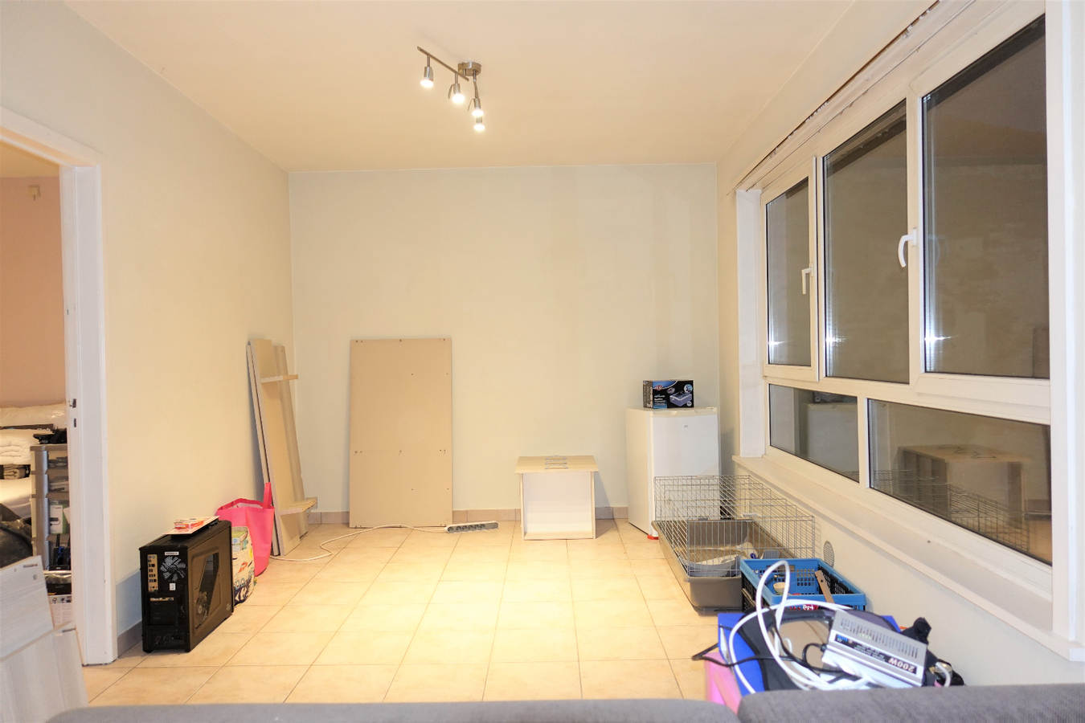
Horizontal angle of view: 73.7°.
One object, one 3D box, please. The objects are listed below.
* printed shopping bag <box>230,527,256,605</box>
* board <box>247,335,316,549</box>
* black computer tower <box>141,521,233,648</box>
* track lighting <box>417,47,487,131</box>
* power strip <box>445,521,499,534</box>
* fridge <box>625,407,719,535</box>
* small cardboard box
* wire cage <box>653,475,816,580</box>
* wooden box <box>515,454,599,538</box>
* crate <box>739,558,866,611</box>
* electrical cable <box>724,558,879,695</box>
[{"bbox_3d":[-1.642,1.036,3.692,0.228,0.324,0.360,-1,1,0],"label":"printed shopping bag"},{"bbox_3d":[-1.630,0.524,4.696,0.192,1.332,0.660,-7,1,0],"label":"board"},{"bbox_3d":[-1.566,0.985,3.214,0.200,0.432,0.442,-1,1,0],"label":"black computer tower"},{"bbox_3d":[-0.395,-1.268,3.345,0.157,0.218,0.780,-1,1,15],"label":"track lighting"},{"bbox_3d":[-0.478,1.134,4.974,0.353,0.055,0.043,-1,1,-16],"label":"power strip"},{"bbox_3d":[0.876,0.728,4.870,0.466,0.814,0.432,-1,1,-15],"label":"fridge"},{"bbox_3d":[0.850,0.220,4.891,0.291,0.181,0.166,-1,1,-15],"label":"small cardboard box"},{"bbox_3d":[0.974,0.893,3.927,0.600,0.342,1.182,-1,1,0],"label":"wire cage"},{"bbox_3d":[0.104,0.916,4.929,0.538,0.468,0.546,-1,1,0],"label":"wooden box"},{"bbox_3d":[1.083,1.028,3.063,0.358,0.240,0.486,-1,1,0],"label":"crate"},{"bbox_3d":[0.494,0.501,1.422,0.260,0.180,0.320,-1,1,0],"label":"electrical cable"}]

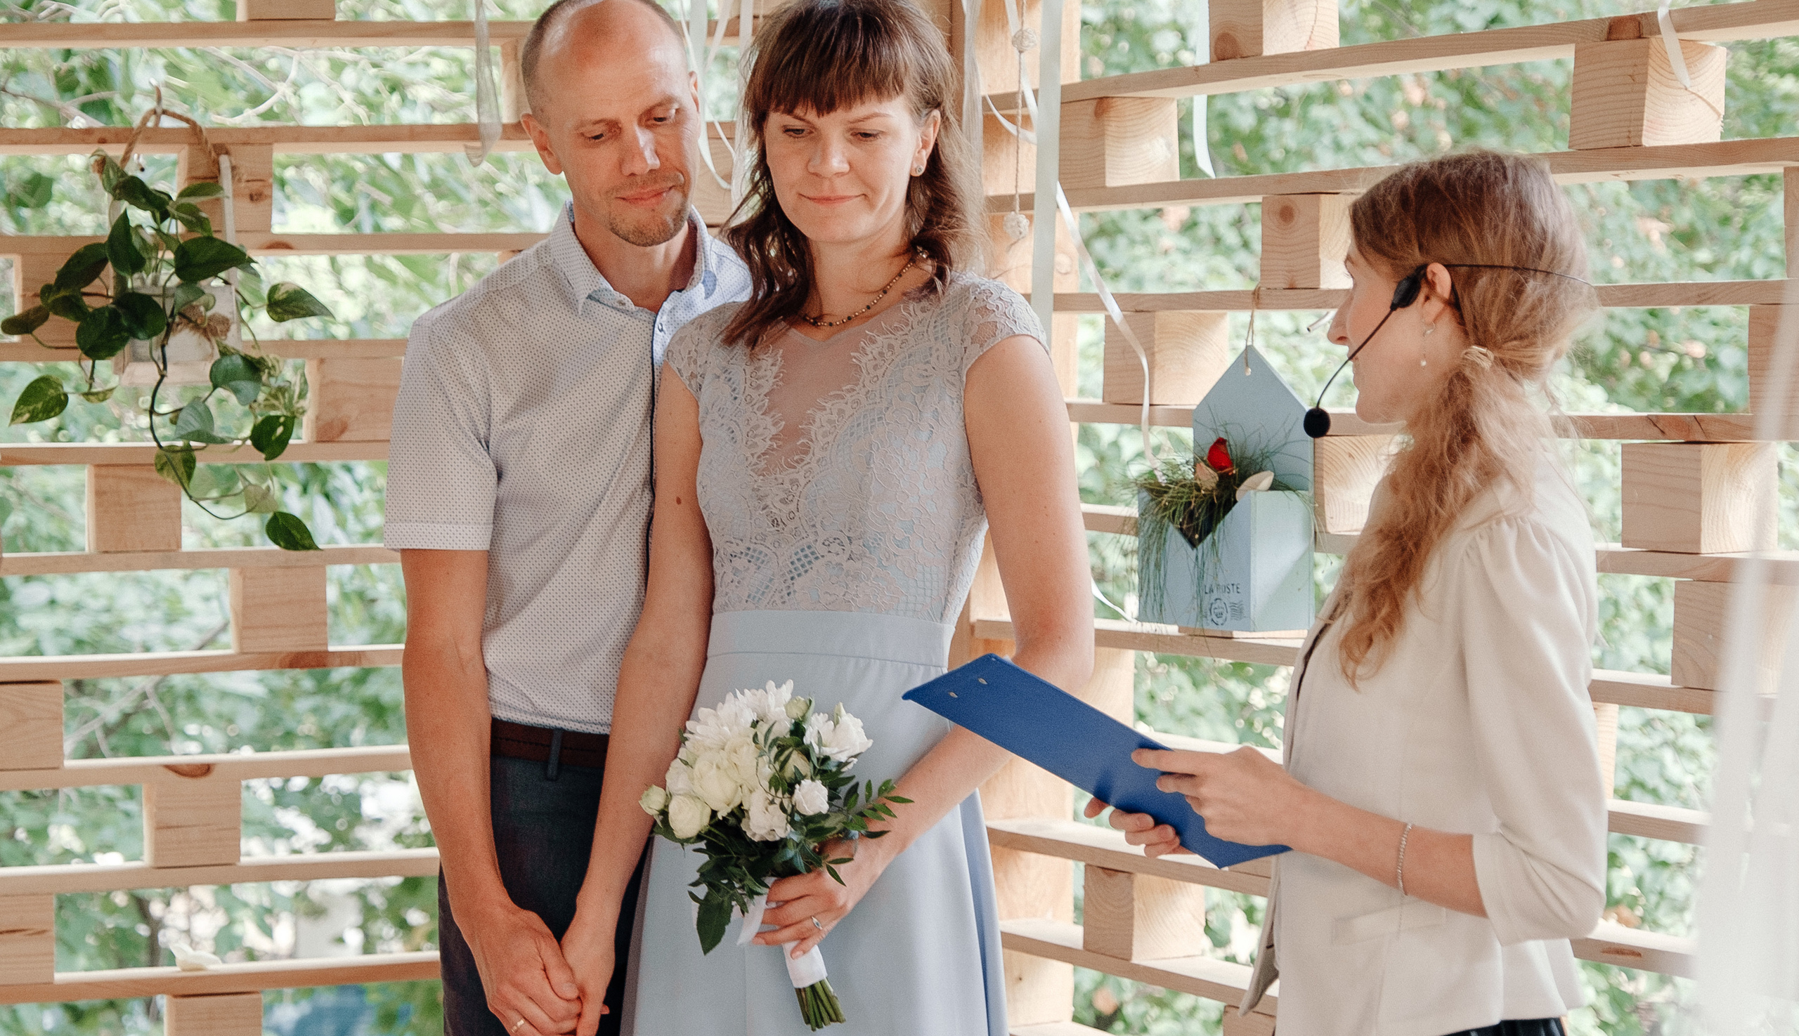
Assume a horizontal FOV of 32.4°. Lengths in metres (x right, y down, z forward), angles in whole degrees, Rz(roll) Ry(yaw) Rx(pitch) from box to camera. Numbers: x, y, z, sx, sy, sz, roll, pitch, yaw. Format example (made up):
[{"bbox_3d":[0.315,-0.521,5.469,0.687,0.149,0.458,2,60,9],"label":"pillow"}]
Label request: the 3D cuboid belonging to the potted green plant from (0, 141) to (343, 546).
[{"bbox_3d":[-0.828,-0.192,3.513,0.360,0.445,0.230,-1,4,-9],"label":"potted green plant"}]

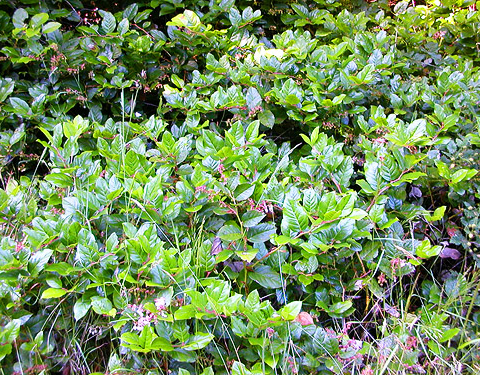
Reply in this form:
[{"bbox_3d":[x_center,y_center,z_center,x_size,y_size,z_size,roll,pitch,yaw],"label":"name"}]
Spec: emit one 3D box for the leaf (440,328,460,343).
[{"bbox_3d":[0.524,0.368,1.330,0.060,0.014,0.032,-31,32,-10],"label":"leaf"}]

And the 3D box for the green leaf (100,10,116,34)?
[{"bbox_3d":[-0.455,-0.571,1.850,0.047,0.018,0.088,-19,71,-7],"label":"green leaf"}]

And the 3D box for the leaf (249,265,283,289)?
[{"bbox_3d":[0.074,0.246,1.470,0.103,0.020,0.059,29,55,23],"label":"leaf"}]

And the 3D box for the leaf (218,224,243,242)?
[{"bbox_3d":[-0.027,0.136,1.540,0.070,0.020,0.057,-6,53,-4],"label":"leaf"}]

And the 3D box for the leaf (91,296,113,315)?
[{"bbox_3d":[-0.368,0.313,1.420,0.070,0.018,0.041,27,63,15],"label":"leaf"}]

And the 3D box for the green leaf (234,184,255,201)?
[{"bbox_3d":[0.016,0.015,1.620,0.076,0.020,0.045,-36,61,-24],"label":"green leaf"}]

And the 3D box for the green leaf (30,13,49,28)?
[{"bbox_3d":[-0.799,-0.672,2.150,0.063,0.020,0.086,29,64,16],"label":"green leaf"}]

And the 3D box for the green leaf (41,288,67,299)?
[{"bbox_3d":[-0.447,0.254,1.280,0.064,0.014,0.035,-15,31,-13],"label":"green leaf"}]

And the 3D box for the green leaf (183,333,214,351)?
[{"bbox_3d":[-0.102,0.384,1.330,0.080,0.020,0.037,-15,44,-16],"label":"green leaf"}]

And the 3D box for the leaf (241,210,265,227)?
[{"bbox_3d":[0.032,0.080,1.380,0.066,0.016,0.042,-21,46,-13],"label":"leaf"}]

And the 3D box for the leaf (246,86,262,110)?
[{"bbox_3d":[0.046,-0.283,1.700,0.050,0.018,0.080,-2,66,-1],"label":"leaf"}]

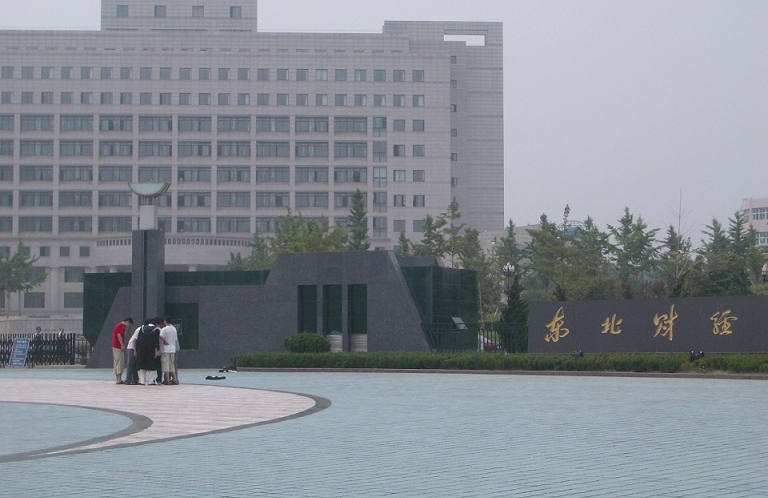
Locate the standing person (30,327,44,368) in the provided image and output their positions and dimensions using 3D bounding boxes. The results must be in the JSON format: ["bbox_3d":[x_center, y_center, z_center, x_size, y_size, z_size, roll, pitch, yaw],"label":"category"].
[{"bbox_3d":[-14.642,4.106,69.500,0.500,1.680,0.320,0,-3,-5],"label":"standing person"}]

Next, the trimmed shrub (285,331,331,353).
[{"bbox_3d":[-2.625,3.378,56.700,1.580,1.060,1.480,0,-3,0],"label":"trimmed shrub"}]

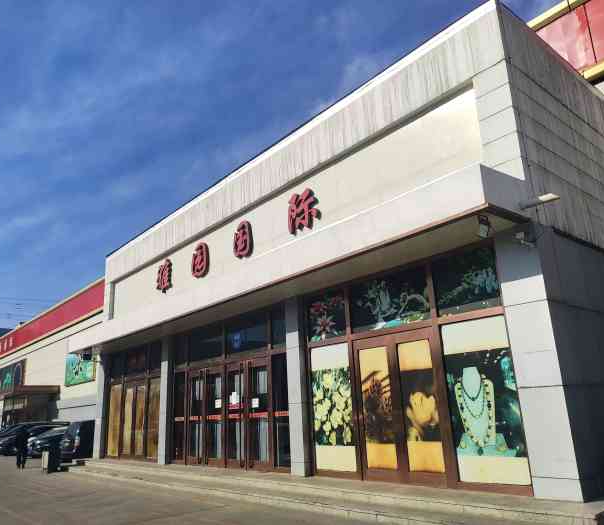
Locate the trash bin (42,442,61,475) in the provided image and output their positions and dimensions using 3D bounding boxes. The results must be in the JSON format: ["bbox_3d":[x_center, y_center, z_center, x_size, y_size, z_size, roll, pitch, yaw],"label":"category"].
[{"bbox_3d":[-8.645,6.709,18.121,0.420,0.980,0.520,11,-21,-39],"label":"trash bin"}]

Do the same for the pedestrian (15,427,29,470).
[{"bbox_3d":[-10.816,7.135,20.303,0.480,1.570,0.320,11,-21,-39],"label":"pedestrian"}]

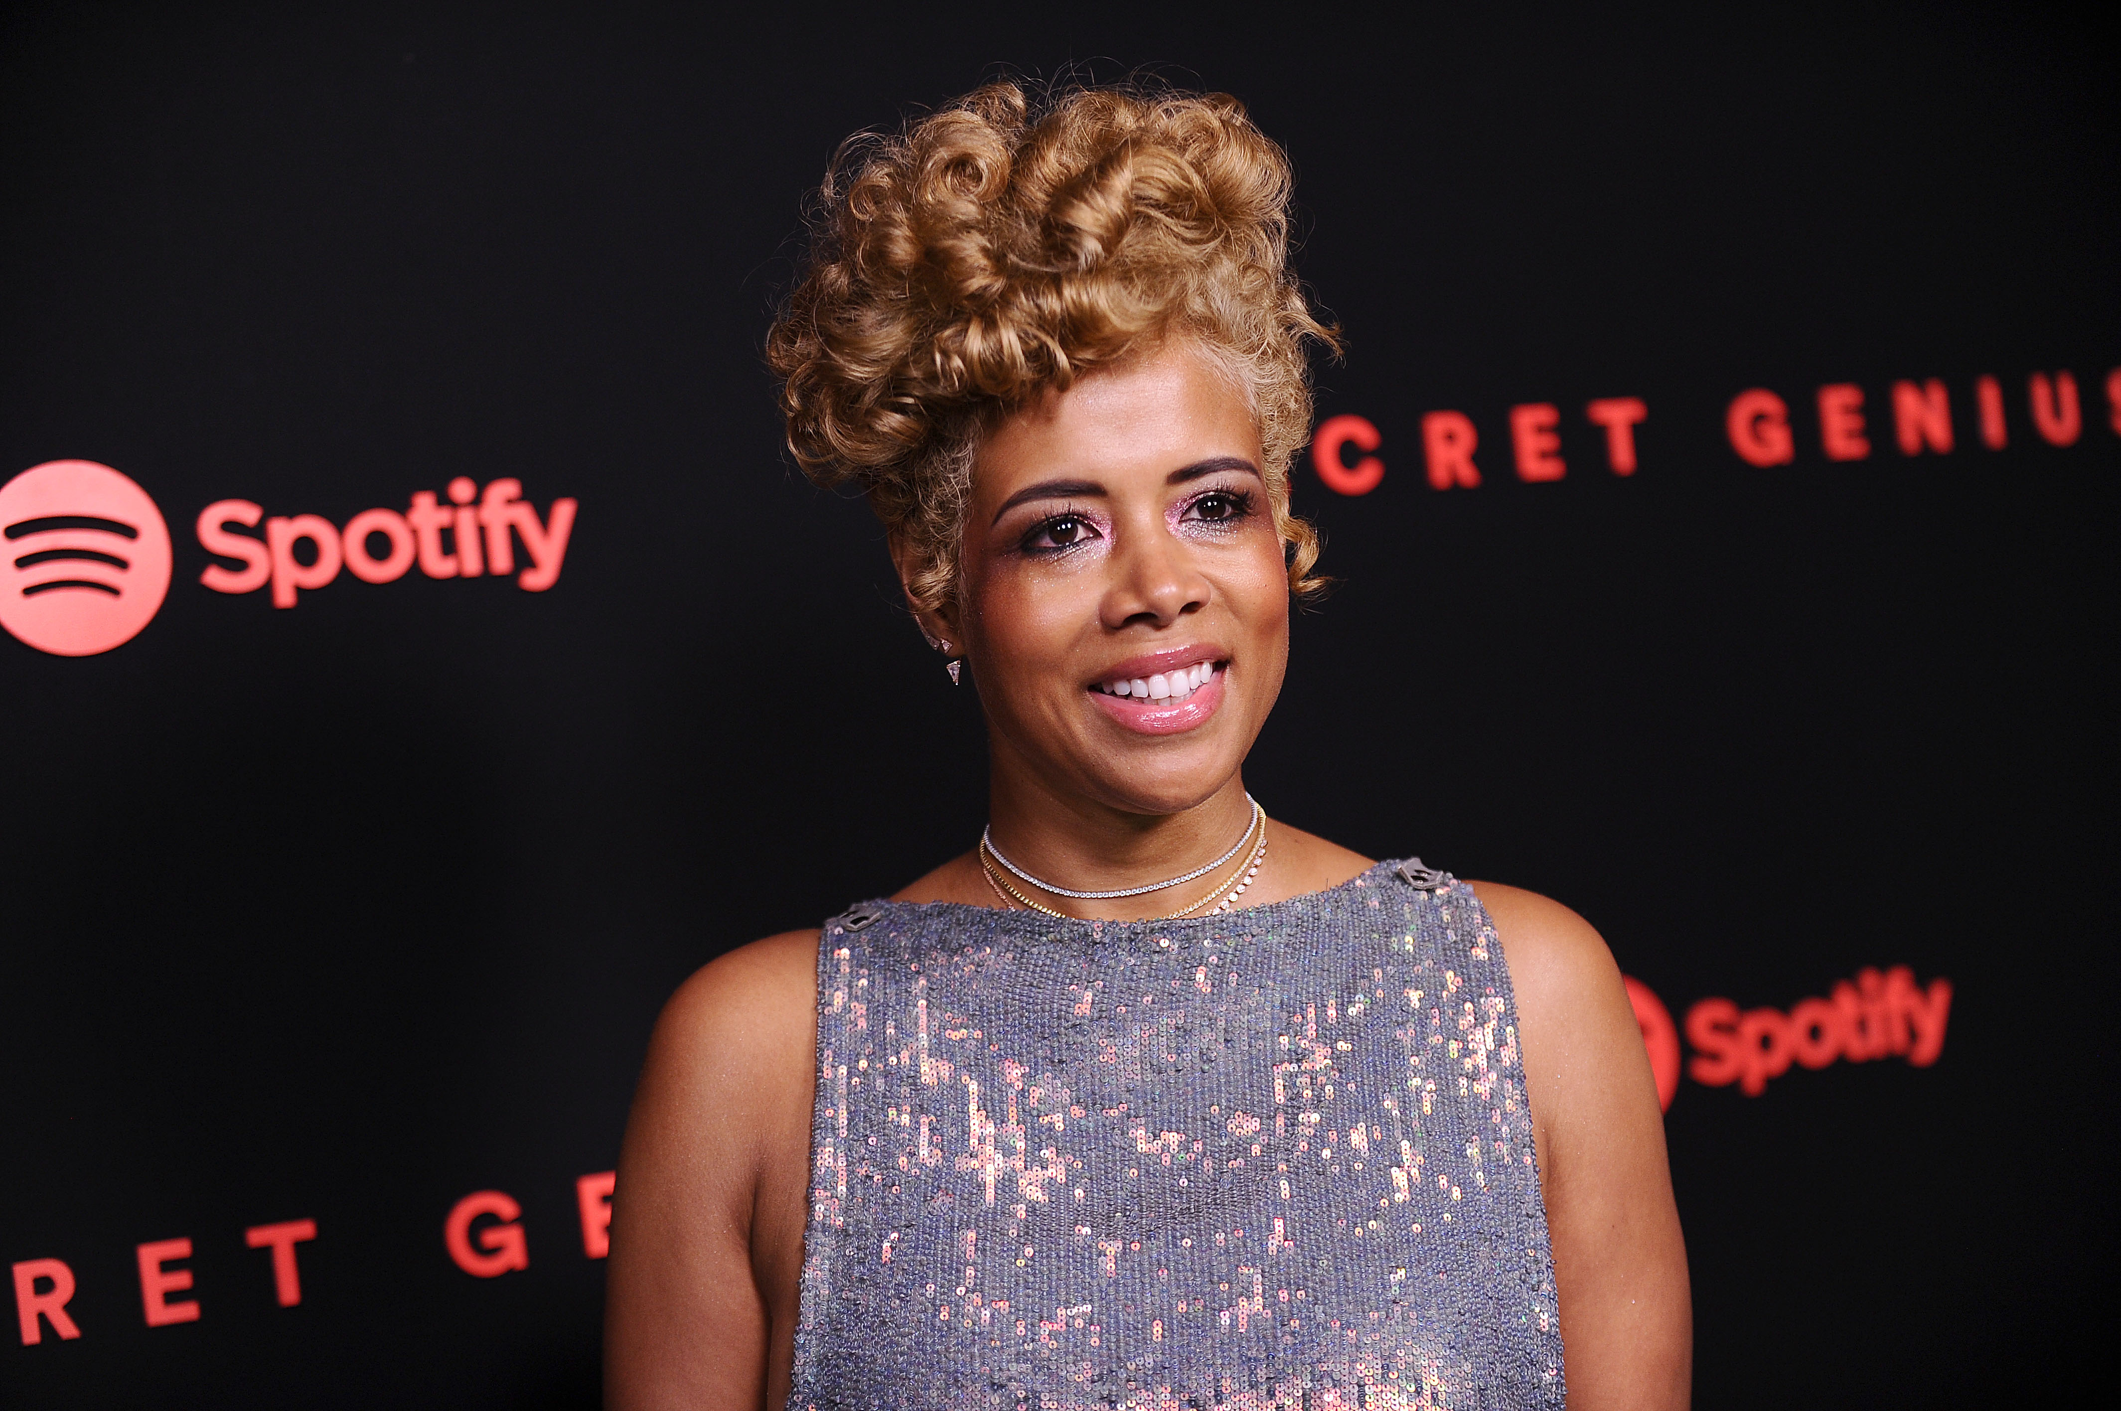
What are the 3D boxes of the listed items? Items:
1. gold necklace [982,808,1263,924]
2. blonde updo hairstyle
[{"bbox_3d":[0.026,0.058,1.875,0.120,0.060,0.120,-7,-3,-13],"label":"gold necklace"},{"bbox_3d":[-0.003,-0.142,1.860,0.227,0.224,0.240,-7,-3,-14],"label":"blonde updo hairstyle"}]

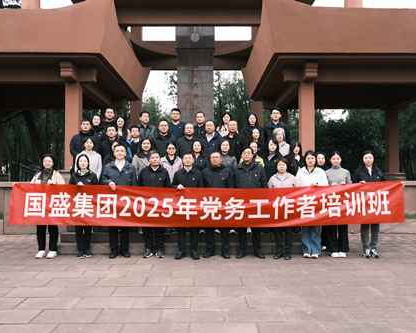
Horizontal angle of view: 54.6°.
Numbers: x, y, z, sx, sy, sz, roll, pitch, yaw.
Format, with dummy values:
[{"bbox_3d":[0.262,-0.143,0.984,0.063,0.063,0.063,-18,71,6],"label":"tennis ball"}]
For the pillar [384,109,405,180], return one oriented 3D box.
[{"bbox_3d":[6.520,-0.743,14.250,0.630,2.550,0.630,0,-2,-1],"label":"pillar"}]

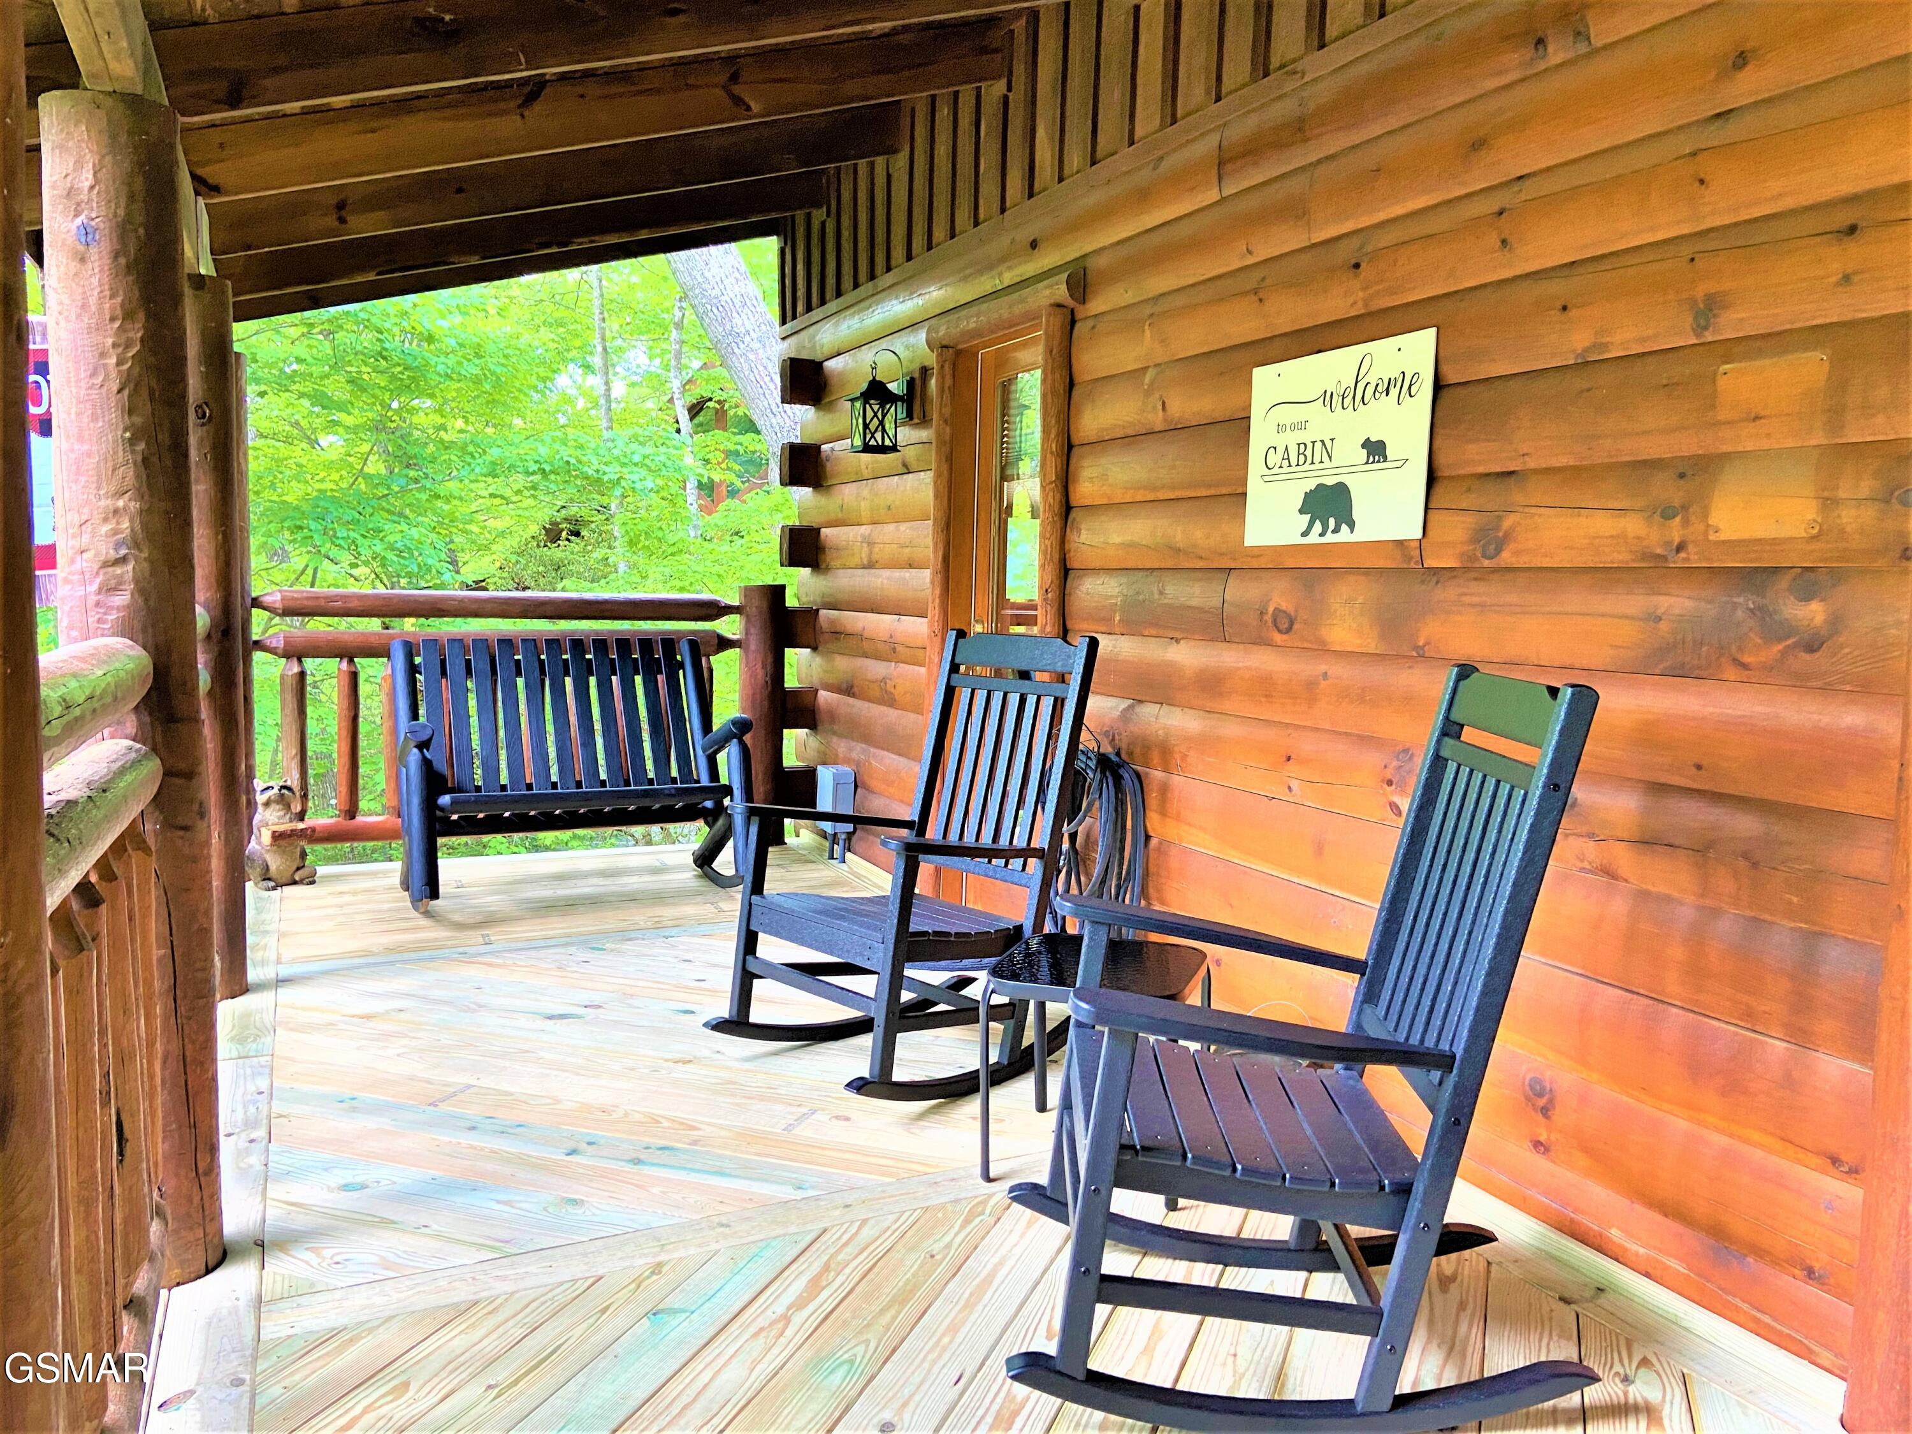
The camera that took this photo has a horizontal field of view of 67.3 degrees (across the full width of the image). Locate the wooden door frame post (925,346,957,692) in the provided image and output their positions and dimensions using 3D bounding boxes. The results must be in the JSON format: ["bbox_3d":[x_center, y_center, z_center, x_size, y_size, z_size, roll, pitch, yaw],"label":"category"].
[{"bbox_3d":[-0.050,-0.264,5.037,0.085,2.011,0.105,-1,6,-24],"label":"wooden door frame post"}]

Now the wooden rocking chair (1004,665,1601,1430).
[{"bbox_3d":[0.525,0.468,2.289,0.881,1.092,0.693,1,5,2],"label":"wooden rocking chair"}]

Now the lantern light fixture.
[{"bbox_3d":[-0.277,-1.153,5.248,0.207,0.376,0.155,-1,6,-24],"label":"lantern light fixture"}]

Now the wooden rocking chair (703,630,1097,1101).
[{"bbox_3d":[-0.099,0.329,3.629,0.881,1.092,0.693,-3,7,-41],"label":"wooden rocking chair"}]

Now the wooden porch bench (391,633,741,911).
[{"bbox_3d":[-1.492,0.184,5.631,1.276,0.948,0.802,-1,6,-24],"label":"wooden porch bench"}]

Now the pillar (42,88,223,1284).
[{"bbox_3d":[-1.390,-0.017,2.431,0.204,1.950,0.204,-1,6,-24],"label":"pillar"}]

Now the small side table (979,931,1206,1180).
[{"bbox_3d":[0.309,0.727,3.053,0.407,0.425,0.431,3,6,18],"label":"small side table"}]

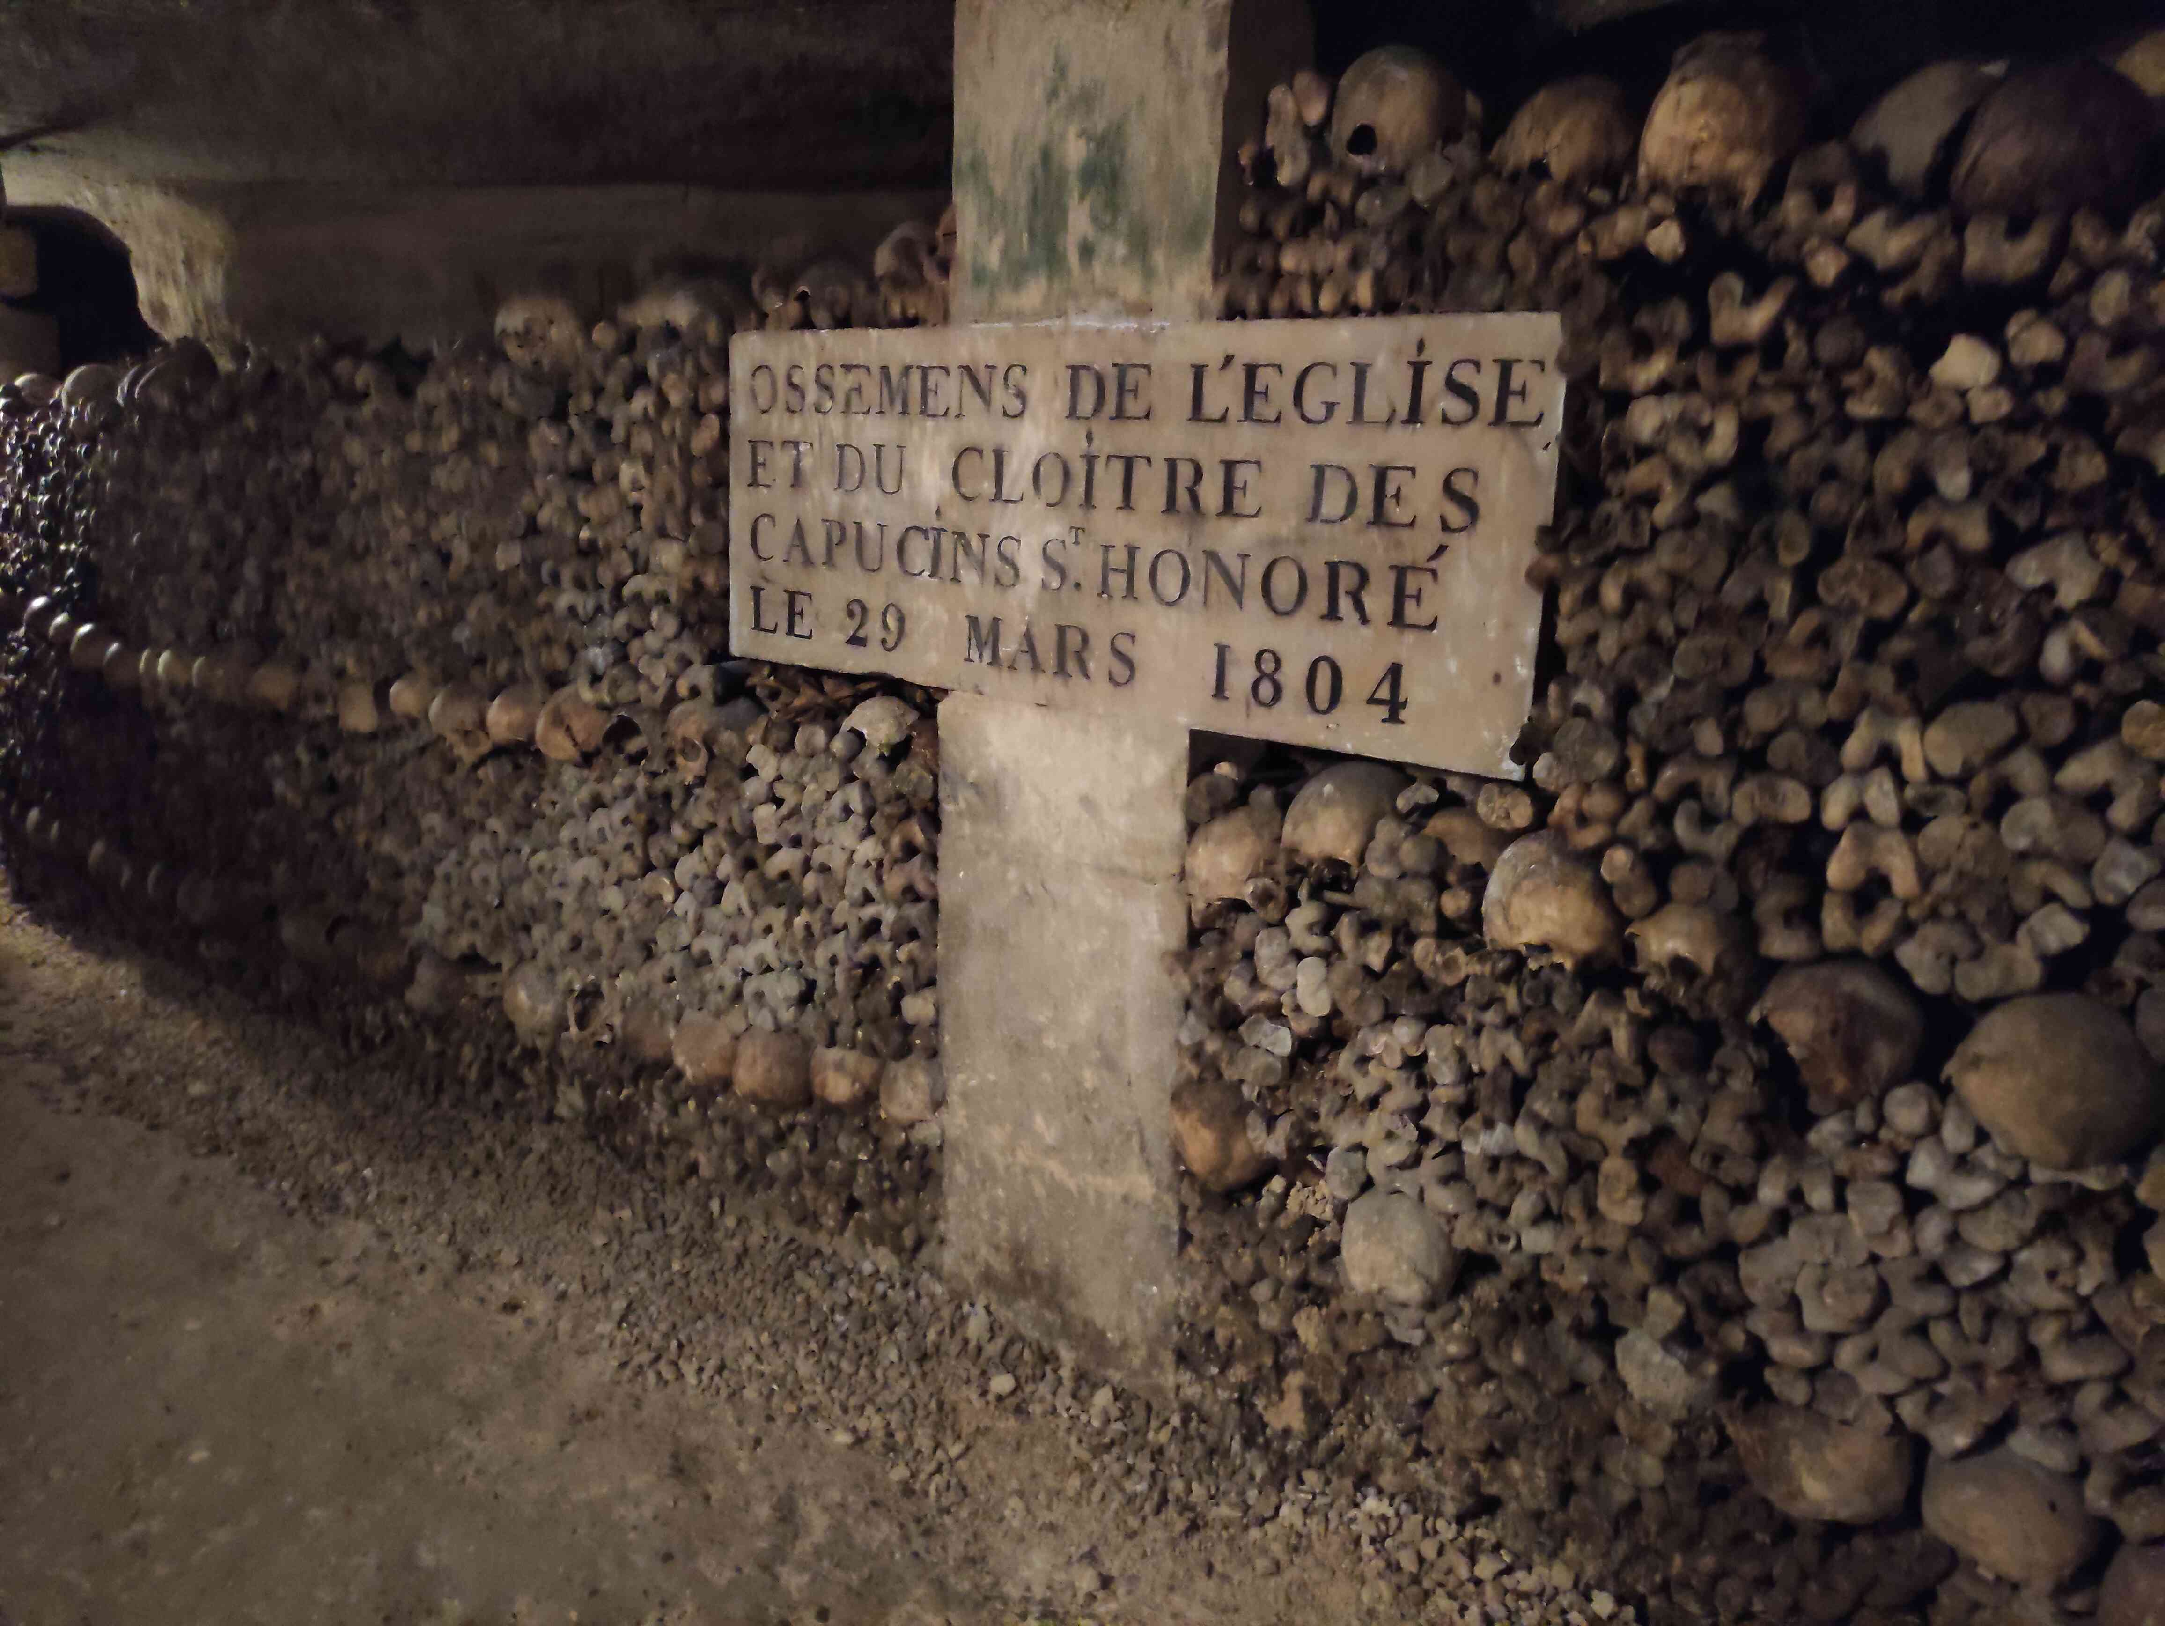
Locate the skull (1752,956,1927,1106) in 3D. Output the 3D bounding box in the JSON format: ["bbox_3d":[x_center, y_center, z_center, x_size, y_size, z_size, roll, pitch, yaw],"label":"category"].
[{"bbox_3d":[0.677,0.204,1.405,0.145,0.145,0.180,23,35,36],"label":"skull"}]

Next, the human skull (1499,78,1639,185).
[{"bbox_3d":[0.486,-0.664,1.573,0.140,0.140,0.175,10,12,39],"label":"human skull"}]

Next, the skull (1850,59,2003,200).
[{"bbox_3d":[0.737,-0.571,1.342,0.145,0.140,0.180,9,12,38],"label":"skull"}]

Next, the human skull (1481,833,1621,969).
[{"bbox_3d":[0.475,0.098,1.583,0.140,0.145,0.180,9,24,35],"label":"human skull"}]

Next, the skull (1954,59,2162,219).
[{"bbox_3d":[0.762,-0.517,1.232,0.150,0.140,0.180,9,12,38],"label":"skull"}]

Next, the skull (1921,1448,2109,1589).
[{"bbox_3d":[0.804,0.612,1.352,0.145,0.145,0.180,8,31,34],"label":"skull"}]

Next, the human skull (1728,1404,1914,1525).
[{"bbox_3d":[0.684,0.602,1.450,0.150,0.135,0.180,9,20,37],"label":"human skull"}]

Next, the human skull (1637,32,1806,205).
[{"bbox_3d":[0.584,-0.625,1.431,0.145,0.155,0.180,9,12,36],"label":"human skull"}]

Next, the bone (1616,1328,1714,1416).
[{"bbox_3d":[0.570,0.546,1.530,0.090,0.085,0.100,9,12,36],"label":"bone"}]

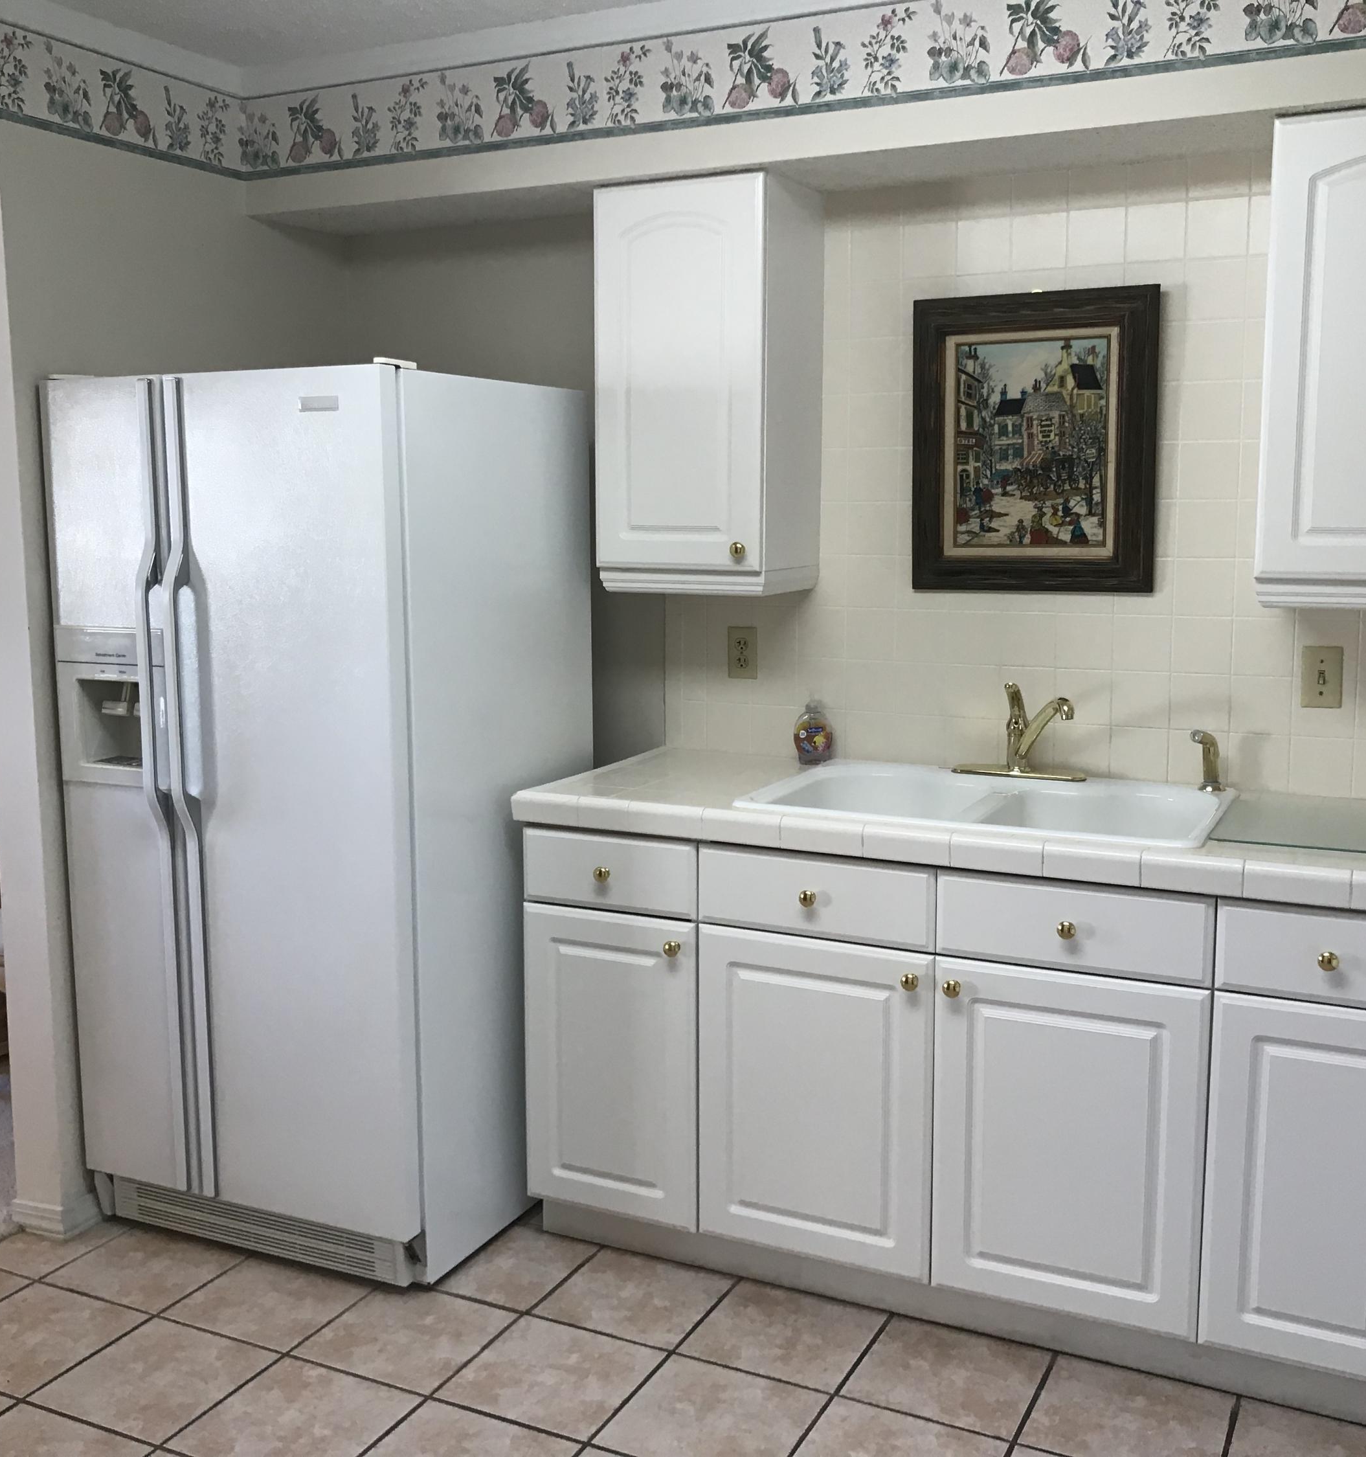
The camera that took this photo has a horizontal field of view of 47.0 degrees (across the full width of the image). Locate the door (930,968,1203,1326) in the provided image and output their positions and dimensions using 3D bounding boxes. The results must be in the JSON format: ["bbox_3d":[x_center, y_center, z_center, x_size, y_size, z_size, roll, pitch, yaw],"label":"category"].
[{"bbox_3d":[0.650,0.703,2.665,0.453,0.603,0.025,4,9,26],"label":"door"}]

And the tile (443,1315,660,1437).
[{"bbox_3d":[-0.221,1.111,2.689,0.297,0.010,0.297,4,9,26],"label":"tile"}]

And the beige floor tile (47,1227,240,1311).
[{"bbox_3d":[-1.037,1.057,3.087,0.297,0.010,0.297,4,9,26],"label":"beige floor tile"}]

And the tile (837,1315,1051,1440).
[{"bbox_3d":[0.456,1.109,2.690,0.297,0.010,0.290,4,9,26],"label":"tile"}]

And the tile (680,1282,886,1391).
[{"bbox_3d":[0.187,1.114,2.884,0.300,0.010,0.292,4,9,26],"label":"tile"}]

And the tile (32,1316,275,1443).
[{"bbox_3d":[-0.916,1.138,2.740,0.300,0.010,0.300,4,9,26],"label":"tile"}]

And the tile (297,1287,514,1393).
[{"bbox_3d":[-0.493,1.093,2.822,0.297,0.010,0.297,4,9,26],"label":"tile"}]

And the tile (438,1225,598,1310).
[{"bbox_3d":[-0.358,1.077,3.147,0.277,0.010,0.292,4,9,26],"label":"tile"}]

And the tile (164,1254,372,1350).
[{"bbox_3d":[-0.780,1.097,3.015,0.300,0.010,0.300,4,9,26],"label":"tile"}]

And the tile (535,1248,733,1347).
[{"bbox_3d":[-0.088,1.073,2.955,0.297,0.010,0.290,4,9,26],"label":"tile"}]

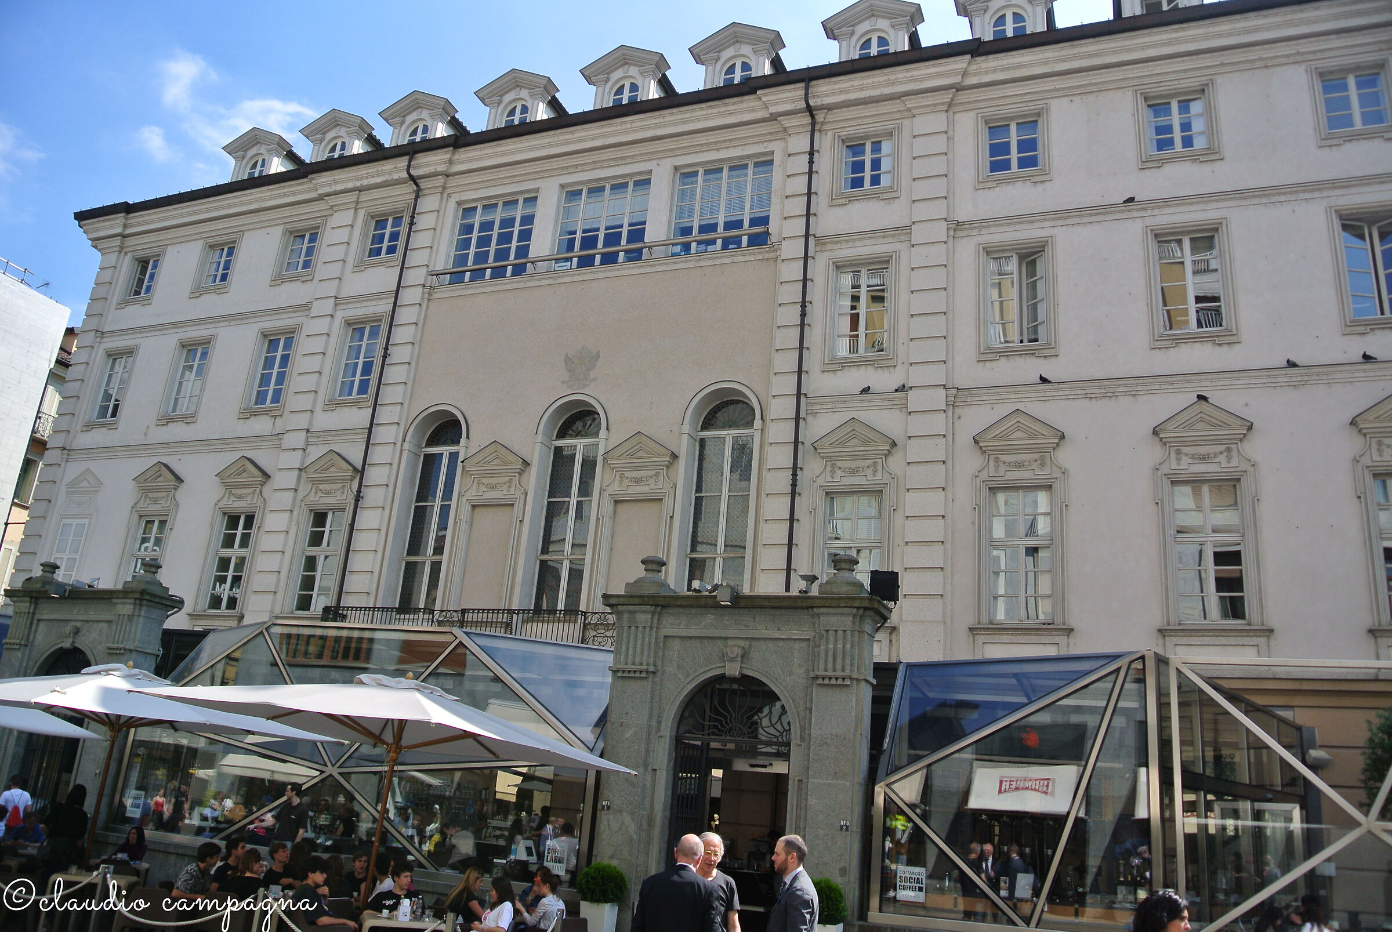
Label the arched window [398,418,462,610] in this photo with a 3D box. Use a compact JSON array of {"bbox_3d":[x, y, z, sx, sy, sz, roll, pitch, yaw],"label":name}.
[{"bbox_3d":[-6.564,1.171,26.009,1.450,5.200,0.300,-2,-20,21],"label":"arched window"}]

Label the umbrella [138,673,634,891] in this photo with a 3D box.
[{"bbox_3d":[-2.573,3.107,8.527,3.000,2.750,3.000,-4,-20,24],"label":"umbrella"}]

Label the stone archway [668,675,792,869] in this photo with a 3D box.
[{"bbox_3d":[0.464,4.714,14.040,1.750,3.710,0.550,-2,-20,21],"label":"stone archway"}]

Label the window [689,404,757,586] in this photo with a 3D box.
[{"bbox_3d":[0.560,0.871,23.320,1.450,5.200,0.300,-2,-20,21],"label":"window"}]

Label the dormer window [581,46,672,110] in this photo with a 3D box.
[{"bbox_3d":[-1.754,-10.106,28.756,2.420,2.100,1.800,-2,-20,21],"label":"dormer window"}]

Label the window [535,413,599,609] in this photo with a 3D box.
[{"bbox_3d":[-2.993,1.021,24.661,1.450,5.200,0.300,-2,-20,21],"label":"window"}]

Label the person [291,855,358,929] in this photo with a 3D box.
[{"bbox_3d":[-2.855,3.770,8.242,0.780,1.270,0.520,2,-19,9],"label":"person"}]

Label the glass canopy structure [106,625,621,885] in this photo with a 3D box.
[{"bbox_3d":[-5.043,4.937,18.111,9.400,4.100,4.000,-4,-20,23],"label":"glass canopy structure"}]

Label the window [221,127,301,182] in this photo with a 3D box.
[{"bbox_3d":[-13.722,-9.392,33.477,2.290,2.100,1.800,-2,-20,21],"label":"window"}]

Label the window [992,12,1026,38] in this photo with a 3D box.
[{"bbox_3d":[7.425,-10.327,24.736,0.850,1.200,0.200,-2,-20,21],"label":"window"}]

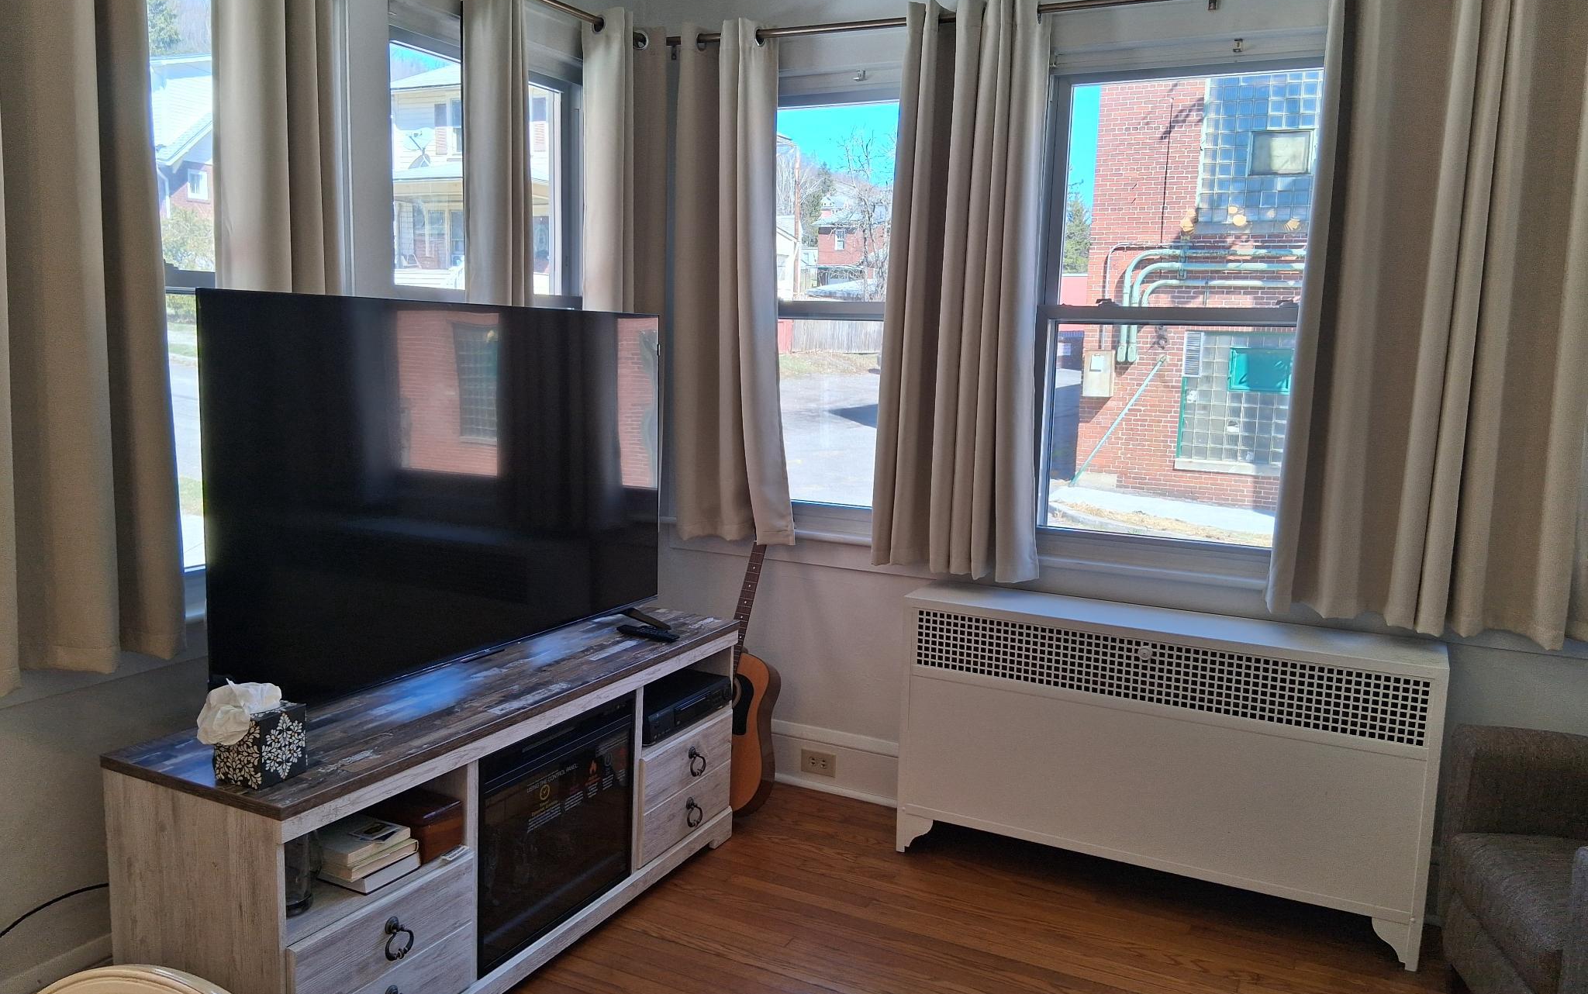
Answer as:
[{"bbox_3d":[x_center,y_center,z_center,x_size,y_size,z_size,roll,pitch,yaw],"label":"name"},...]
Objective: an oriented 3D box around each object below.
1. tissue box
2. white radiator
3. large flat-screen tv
[{"bbox_3d":[-0.969,0.447,2.171,0.108,0.125,0.112,5,8,27],"label":"tissue box"},{"bbox_3d":[0.967,0.695,3.228,1.355,0.746,0.290,5,8,27],"label":"white radiator"},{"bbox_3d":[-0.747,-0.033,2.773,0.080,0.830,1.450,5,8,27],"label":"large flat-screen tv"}]

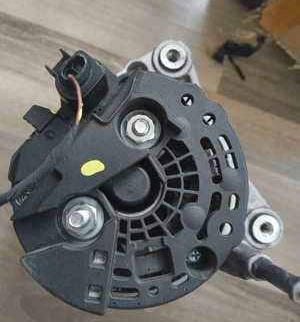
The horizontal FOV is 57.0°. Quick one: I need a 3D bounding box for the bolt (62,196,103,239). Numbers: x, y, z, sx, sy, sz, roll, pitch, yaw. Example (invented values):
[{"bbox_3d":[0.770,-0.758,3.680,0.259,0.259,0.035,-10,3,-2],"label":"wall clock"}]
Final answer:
[{"bbox_3d":[-0.036,0.030,0.143,0.022,0.015,0.022,0,83,0],"label":"bolt"}]

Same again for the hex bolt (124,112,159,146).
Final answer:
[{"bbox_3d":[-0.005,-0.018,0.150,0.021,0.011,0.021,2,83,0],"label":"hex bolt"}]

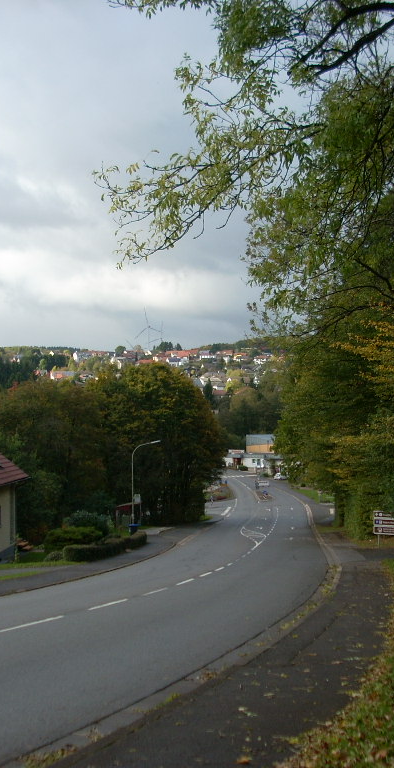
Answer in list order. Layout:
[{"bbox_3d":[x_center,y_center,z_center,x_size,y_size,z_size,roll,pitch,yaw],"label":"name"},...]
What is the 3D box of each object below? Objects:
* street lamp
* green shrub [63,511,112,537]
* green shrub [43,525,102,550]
[{"bbox_3d":[-3.292,6.714,71.000,1.910,6.230,0.300,-1,-2,6],"label":"street lamp"},{"bbox_3d":[-6.303,8.289,63.000,2.880,2.010,2.600,0,-2,-6],"label":"green shrub"},{"bbox_3d":[-6.406,8.124,57.000,3.180,1.410,2.600,0,-2,-6],"label":"green shrub"}]

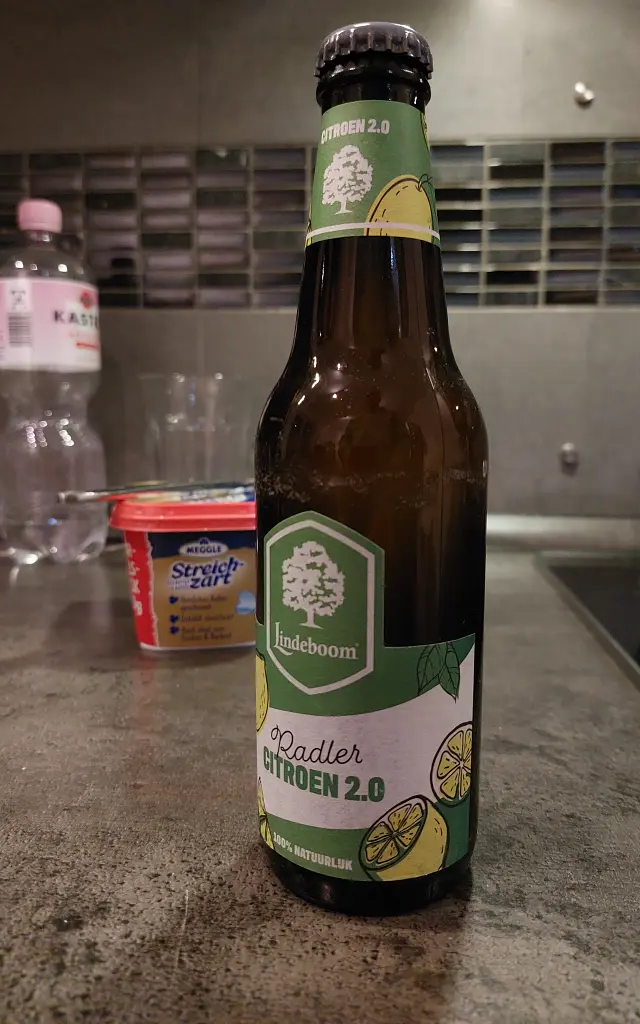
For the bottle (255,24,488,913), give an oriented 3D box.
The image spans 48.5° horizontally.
[{"bbox_3d":[0.013,-0.010,0.188,0.061,0.207,0.061,4,8,28],"label":"bottle"}]

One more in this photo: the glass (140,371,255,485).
[{"bbox_3d":[-0.090,-0.025,0.534,0.086,0.147,0.086,-1,8,-9],"label":"glass"}]

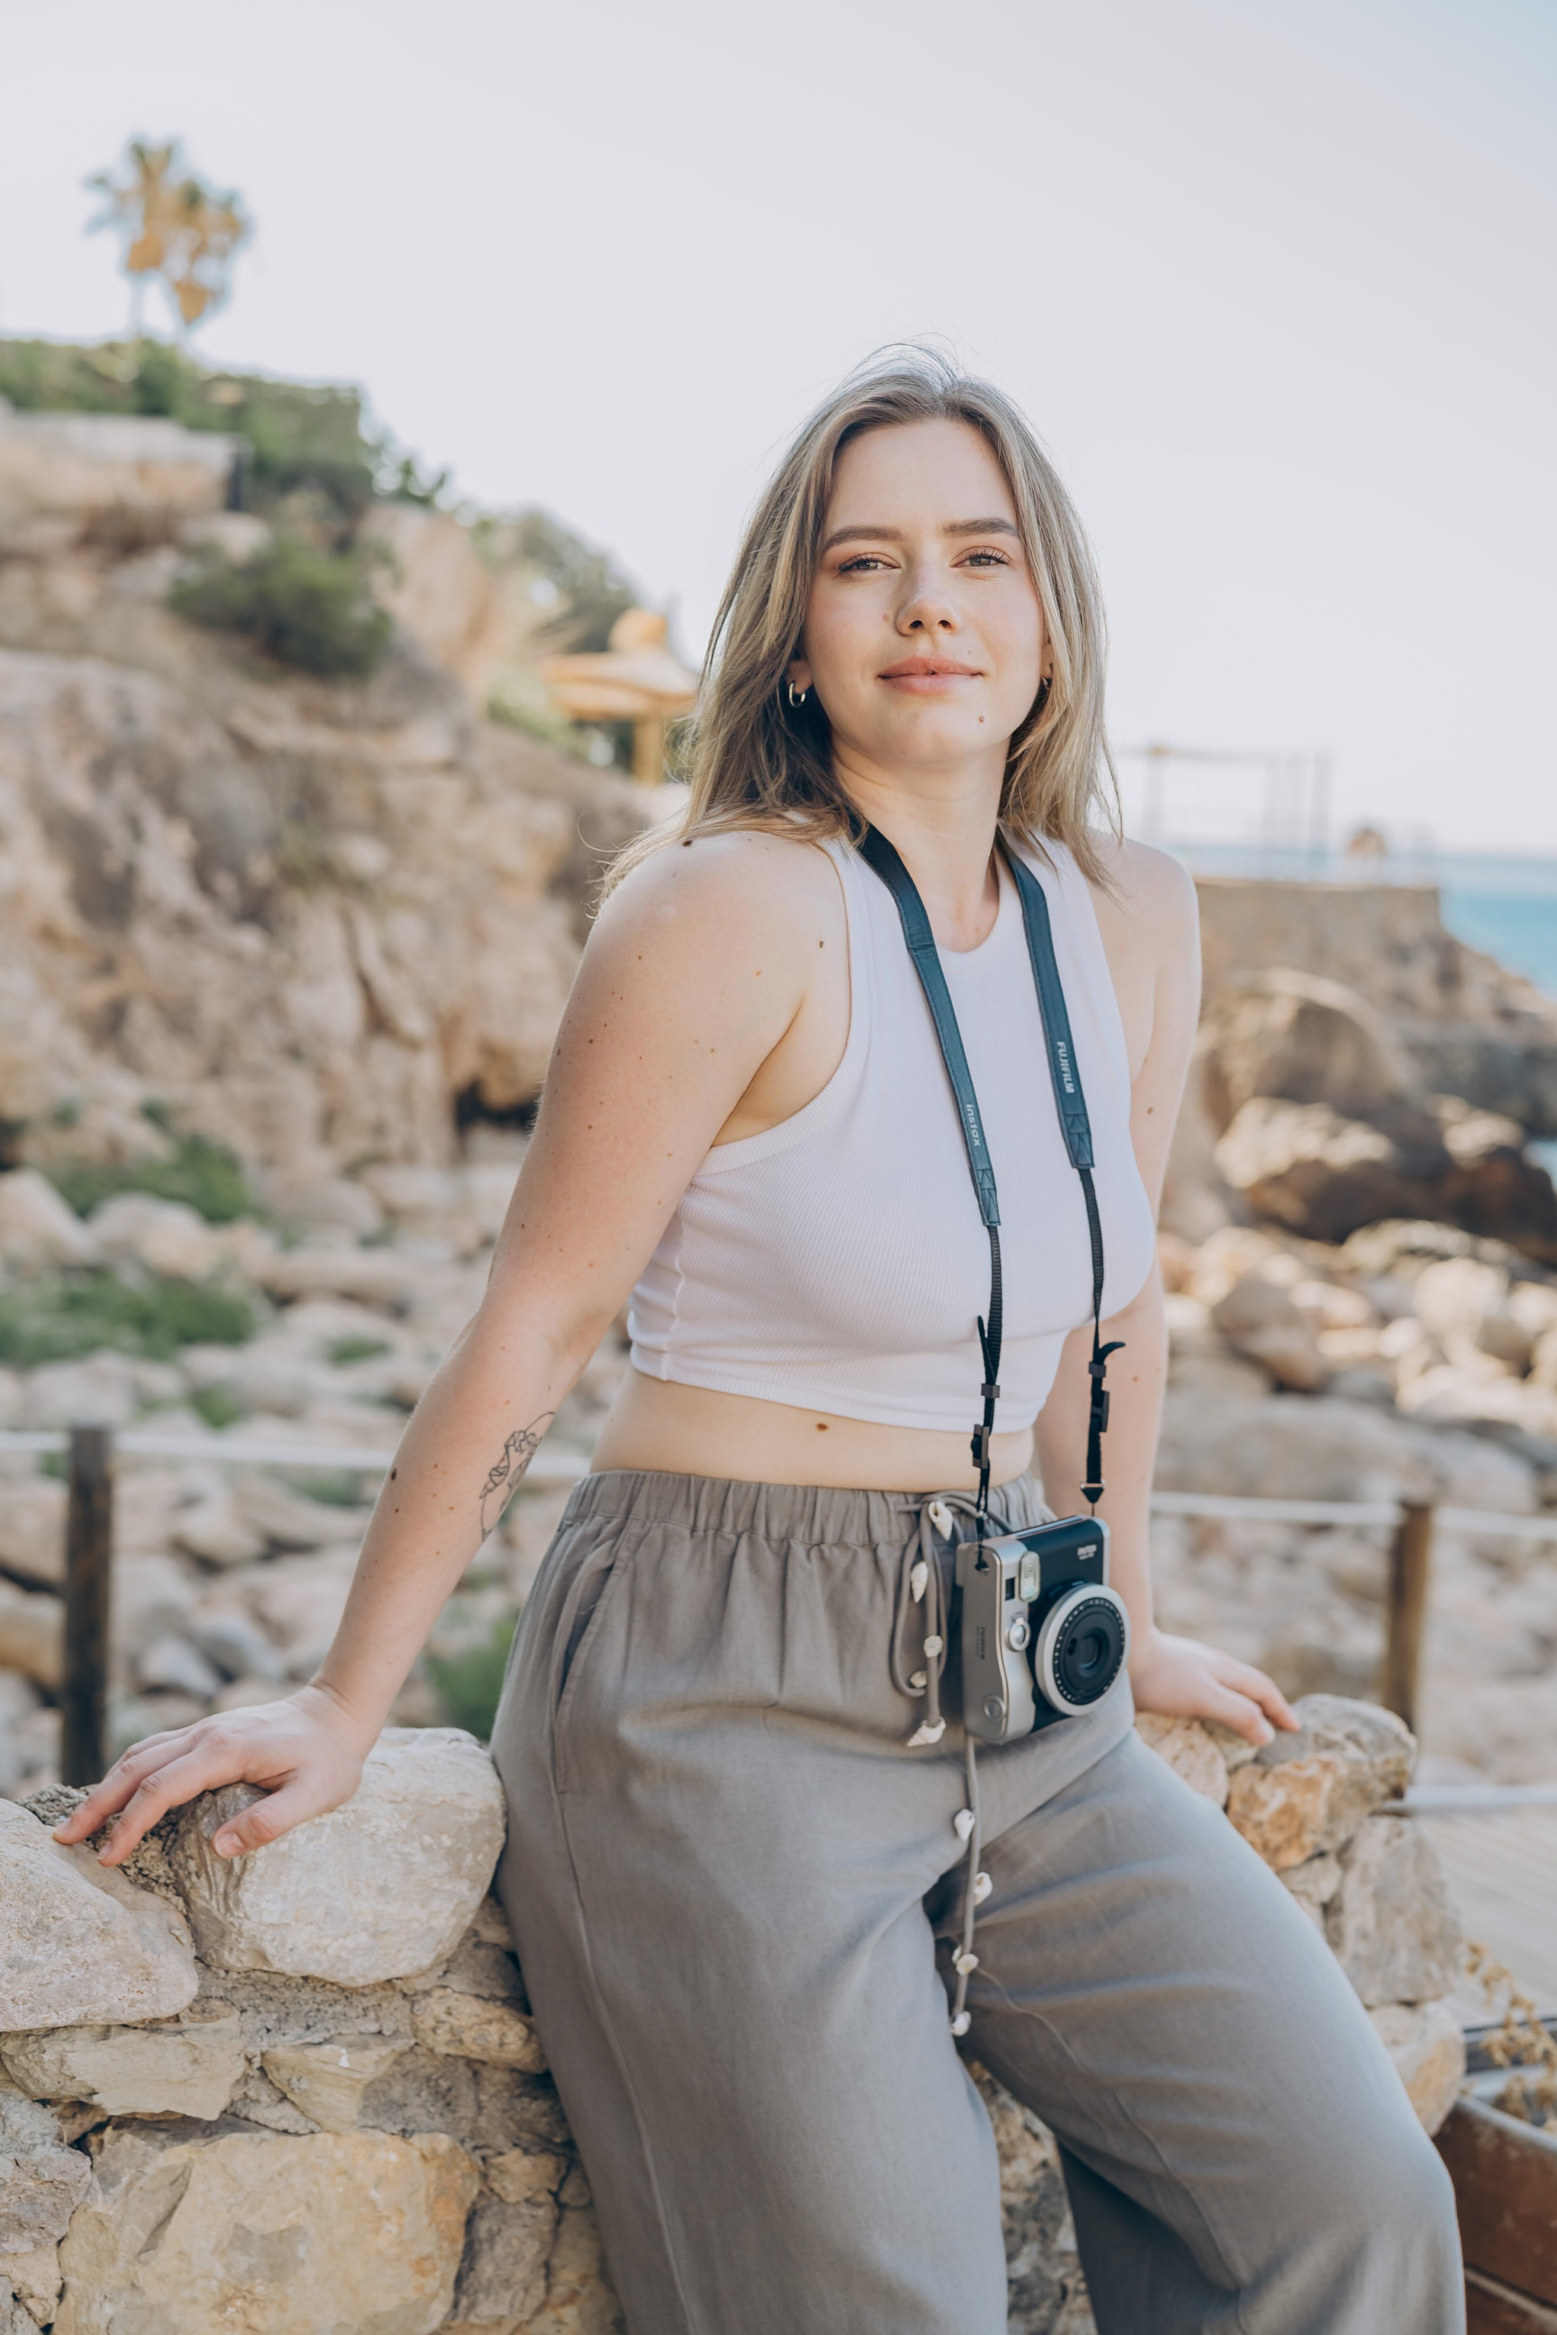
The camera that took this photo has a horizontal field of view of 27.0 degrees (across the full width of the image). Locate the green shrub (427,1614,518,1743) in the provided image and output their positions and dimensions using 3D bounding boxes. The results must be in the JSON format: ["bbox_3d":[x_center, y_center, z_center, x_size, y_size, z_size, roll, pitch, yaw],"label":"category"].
[{"bbox_3d":[-0.790,1.430,9.000,0.420,0.420,0.400,2,6,0],"label":"green shrub"}]

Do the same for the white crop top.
[{"bbox_3d":[0.066,-0.022,1.870,0.310,0.345,0.255,5,4,-39],"label":"white crop top"}]

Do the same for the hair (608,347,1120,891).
[{"bbox_3d":[0.052,-0.316,1.880,0.285,0.310,0.250,0,2,-2],"label":"hair"}]

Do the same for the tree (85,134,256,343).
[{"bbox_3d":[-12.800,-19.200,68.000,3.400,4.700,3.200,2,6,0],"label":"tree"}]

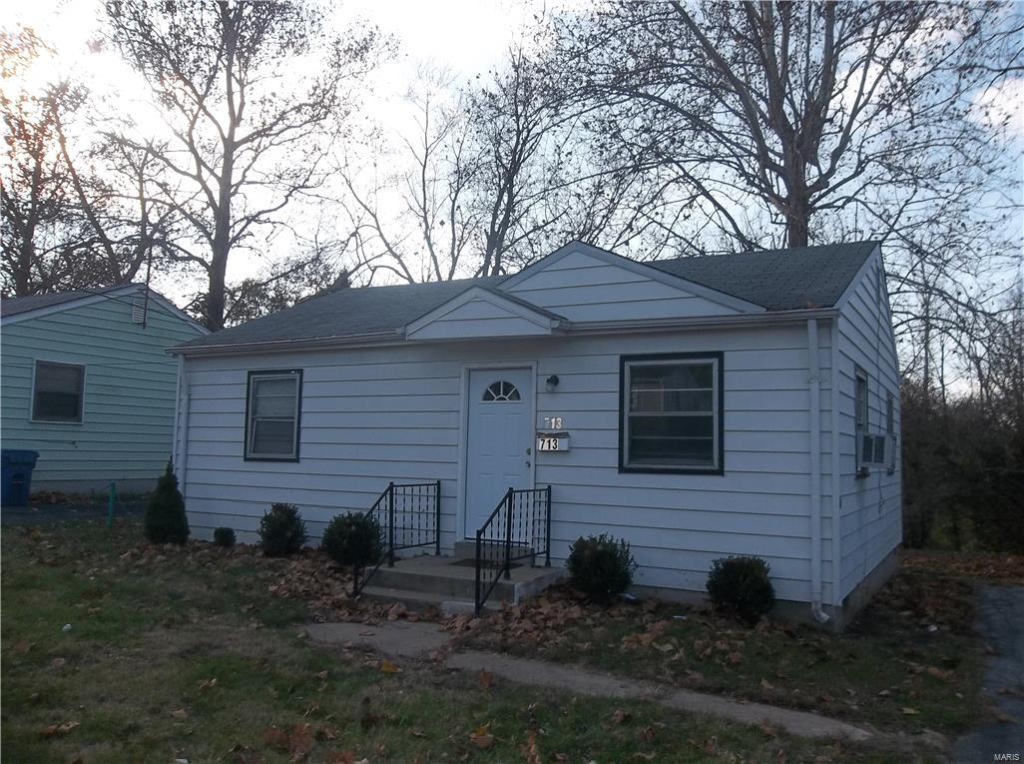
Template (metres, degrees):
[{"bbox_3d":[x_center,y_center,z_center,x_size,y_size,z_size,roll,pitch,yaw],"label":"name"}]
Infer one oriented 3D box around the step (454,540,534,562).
[{"bbox_3d":[-0.210,1.971,9.143,1.065,0.191,0.221,-2,-6,30],"label":"step"}]

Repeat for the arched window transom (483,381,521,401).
[{"bbox_3d":[-0.119,0.110,9.383,0.538,0.236,0.050,-2,-6,30],"label":"arched window transom"}]

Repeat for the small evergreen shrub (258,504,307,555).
[{"bbox_3d":[-2.970,1.915,10.335,0.640,0.660,0.620,-1,-6,29],"label":"small evergreen shrub"}]

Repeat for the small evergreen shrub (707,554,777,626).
[{"bbox_3d":[2.098,1.906,7.318,0.614,0.593,0.614,-2,-6,30],"label":"small evergreen shrub"}]

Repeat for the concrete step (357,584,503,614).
[{"bbox_3d":[-0.807,2.186,7.812,1.700,0.155,0.365,-1,-6,29],"label":"concrete step"}]

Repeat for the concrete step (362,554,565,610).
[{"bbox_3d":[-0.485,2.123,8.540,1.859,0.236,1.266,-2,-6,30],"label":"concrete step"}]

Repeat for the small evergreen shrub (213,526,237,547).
[{"bbox_3d":[-3.916,2.120,10.888,0.293,0.254,0.293,-2,-6,30],"label":"small evergreen shrub"}]

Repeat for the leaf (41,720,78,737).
[{"bbox_3d":[-2.519,1.932,4.441,0.130,0.045,0.200,-2,-6,37],"label":"leaf"}]

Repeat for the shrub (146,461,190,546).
[{"bbox_3d":[-4.869,1.690,11.270,0.635,1.190,0.635,-2,-6,30],"label":"shrub"}]

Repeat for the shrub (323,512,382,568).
[{"bbox_3d":[-1.921,1.915,9.620,0.740,0.700,0.720,1,-5,0],"label":"shrub"}]

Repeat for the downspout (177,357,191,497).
[{"bbox_3d":[-4.904,0.948,11.798,0.130,2.680,0.180,-1,-6,29],"label":"downspout"}]

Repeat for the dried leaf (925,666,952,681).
[{"bbox_3d":[3.243,2.219,6.058,0.200,0.050,0.130,-3,-7,43],"label":"dried leaf"}]

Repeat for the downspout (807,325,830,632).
[{"bbox_3d":[2.900,0.831,7.520,0.160,2.840,0.190,-1,-6,29],"label":"downspout"}]

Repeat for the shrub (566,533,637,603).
[{"bbox_3d":[0.904,1.864,7.982,0.700,0.658,0.700,1,-5,0],"label":"shrub"}]

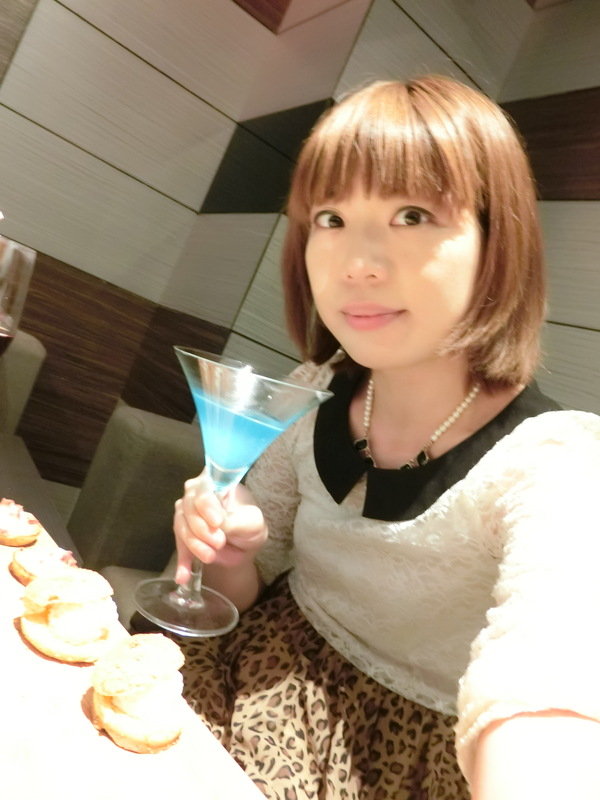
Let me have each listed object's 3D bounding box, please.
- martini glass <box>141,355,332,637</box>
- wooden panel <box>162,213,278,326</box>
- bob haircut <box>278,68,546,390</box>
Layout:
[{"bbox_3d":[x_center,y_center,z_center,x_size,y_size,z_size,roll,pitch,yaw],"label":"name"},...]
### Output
[{"bbox_3d":[-0.057,0.065,0.415,0.116,0.180,0.116,17,5,0],"label":"martini glass"},{"bbox_3d":[-0.194,-0.299,1.274,0.020,0.243,0.398,22,2,-37],"label":"wooden panel"},{"bbox_3d":[0.098,-0.139,0.495,0.210,0.250,0.215,0,10,23],"label":"bob haircut"}]

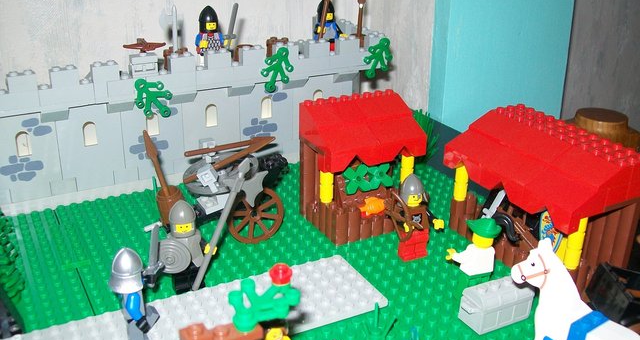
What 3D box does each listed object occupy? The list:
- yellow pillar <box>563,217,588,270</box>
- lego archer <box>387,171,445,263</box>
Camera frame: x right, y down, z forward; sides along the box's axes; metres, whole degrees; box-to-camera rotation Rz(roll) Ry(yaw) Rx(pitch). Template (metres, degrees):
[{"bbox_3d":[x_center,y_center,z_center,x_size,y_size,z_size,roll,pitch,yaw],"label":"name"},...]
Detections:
[{"bbox_3d":[0.126,0.035,0.326,0.008,0.029,0.008,-11,26,-26],"label":"yellow pillar"},{"bbox_3d":[0.051,0.024,0.363,0.036,0.047,0.020,-11,26,-26],"label":"lego archer"}]

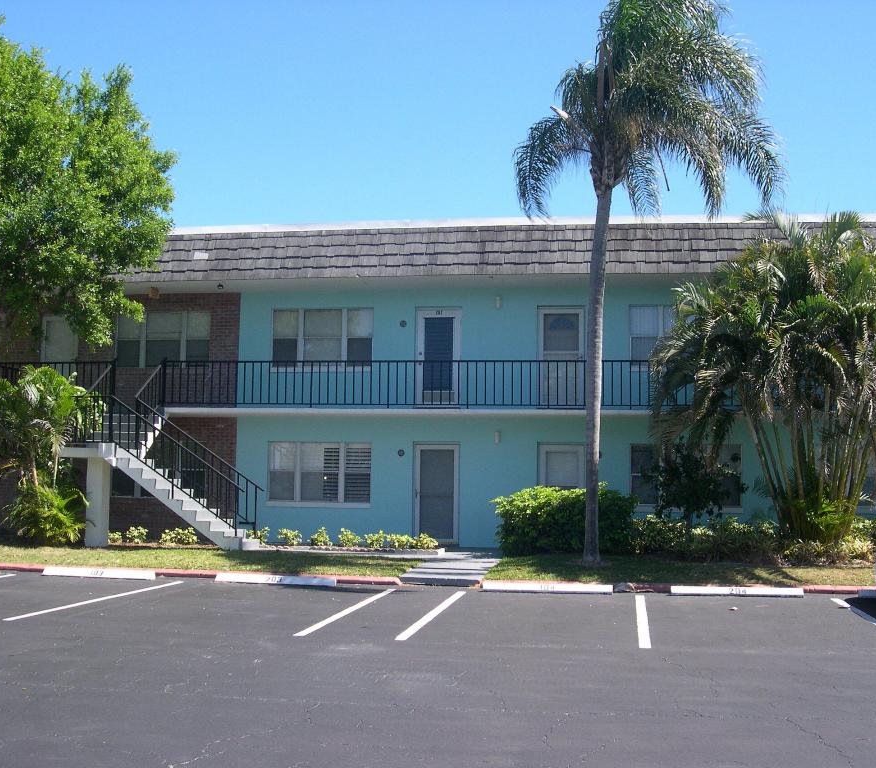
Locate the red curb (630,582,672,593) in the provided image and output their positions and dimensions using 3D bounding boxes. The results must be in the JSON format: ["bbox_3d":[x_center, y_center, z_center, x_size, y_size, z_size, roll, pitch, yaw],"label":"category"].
[{"bbox_3d":[3.050,2.901,16.066,0.571,0.120,0.200,0,-5,9],"label":"red curb"}]

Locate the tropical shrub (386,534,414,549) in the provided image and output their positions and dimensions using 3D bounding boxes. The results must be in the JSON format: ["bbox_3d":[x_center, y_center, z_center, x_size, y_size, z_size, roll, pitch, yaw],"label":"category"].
[{"bbox_3d":[-0.740,3.115,22.320,0.557,0.253,0.450,0,-5,9],"label":"tropical shrub"}]

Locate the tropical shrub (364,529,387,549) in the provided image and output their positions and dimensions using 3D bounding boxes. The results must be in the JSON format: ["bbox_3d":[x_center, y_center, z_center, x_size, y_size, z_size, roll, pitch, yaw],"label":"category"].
[{"bbox_3d":[-1.241,3.087,22.404,0.439,0.335,0.420,0,-5,9],"label":"tropical shrub"}]

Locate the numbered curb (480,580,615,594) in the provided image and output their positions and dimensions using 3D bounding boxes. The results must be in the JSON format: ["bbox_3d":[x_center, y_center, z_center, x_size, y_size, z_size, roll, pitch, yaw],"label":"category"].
[{"bbox_3d":[1.512,2.861,15.742,1.860,0.125,0.170,0,-5,9],"label":"numbered curb"}]

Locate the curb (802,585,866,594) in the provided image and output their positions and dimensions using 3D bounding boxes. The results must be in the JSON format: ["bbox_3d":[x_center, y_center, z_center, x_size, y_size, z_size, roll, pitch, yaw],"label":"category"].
[{"bbox_3d":[5.529,2.872,15.690,0.900,0.120,0.200,0,-5,9],"label":"curb"}]

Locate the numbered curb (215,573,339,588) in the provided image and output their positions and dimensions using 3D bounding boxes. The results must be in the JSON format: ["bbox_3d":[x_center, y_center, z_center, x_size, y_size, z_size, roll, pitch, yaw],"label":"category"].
[{"bbox_3d":[-2.384,2.859,16.376,1.840,0.125,0.170,0,-5,9],"label":"numbered curb"}]

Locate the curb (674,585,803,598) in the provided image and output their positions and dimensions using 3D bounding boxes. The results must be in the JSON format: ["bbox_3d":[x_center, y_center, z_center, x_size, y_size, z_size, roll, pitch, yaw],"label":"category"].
[{"bbox_3d":[4.085,2.839,15.336,1.840,0.125,0.170,0,-5,9],"label":"curb"}]

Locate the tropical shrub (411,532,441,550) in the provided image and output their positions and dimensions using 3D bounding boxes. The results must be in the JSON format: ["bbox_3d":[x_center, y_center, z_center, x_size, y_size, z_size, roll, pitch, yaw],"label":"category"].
[{"bbox_3d":[-0.233,3.098,22.239,0.533,0.321,0.480,0,-5,9],"label":"tropical shrub"}]

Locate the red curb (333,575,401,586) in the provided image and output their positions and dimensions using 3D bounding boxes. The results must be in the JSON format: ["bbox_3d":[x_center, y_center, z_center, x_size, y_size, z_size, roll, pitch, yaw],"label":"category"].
[{"bbox_3d":[-1.037,2.914,16.724,1.054,0.120,0.200,0,-5,9],"label":"red curb"}]

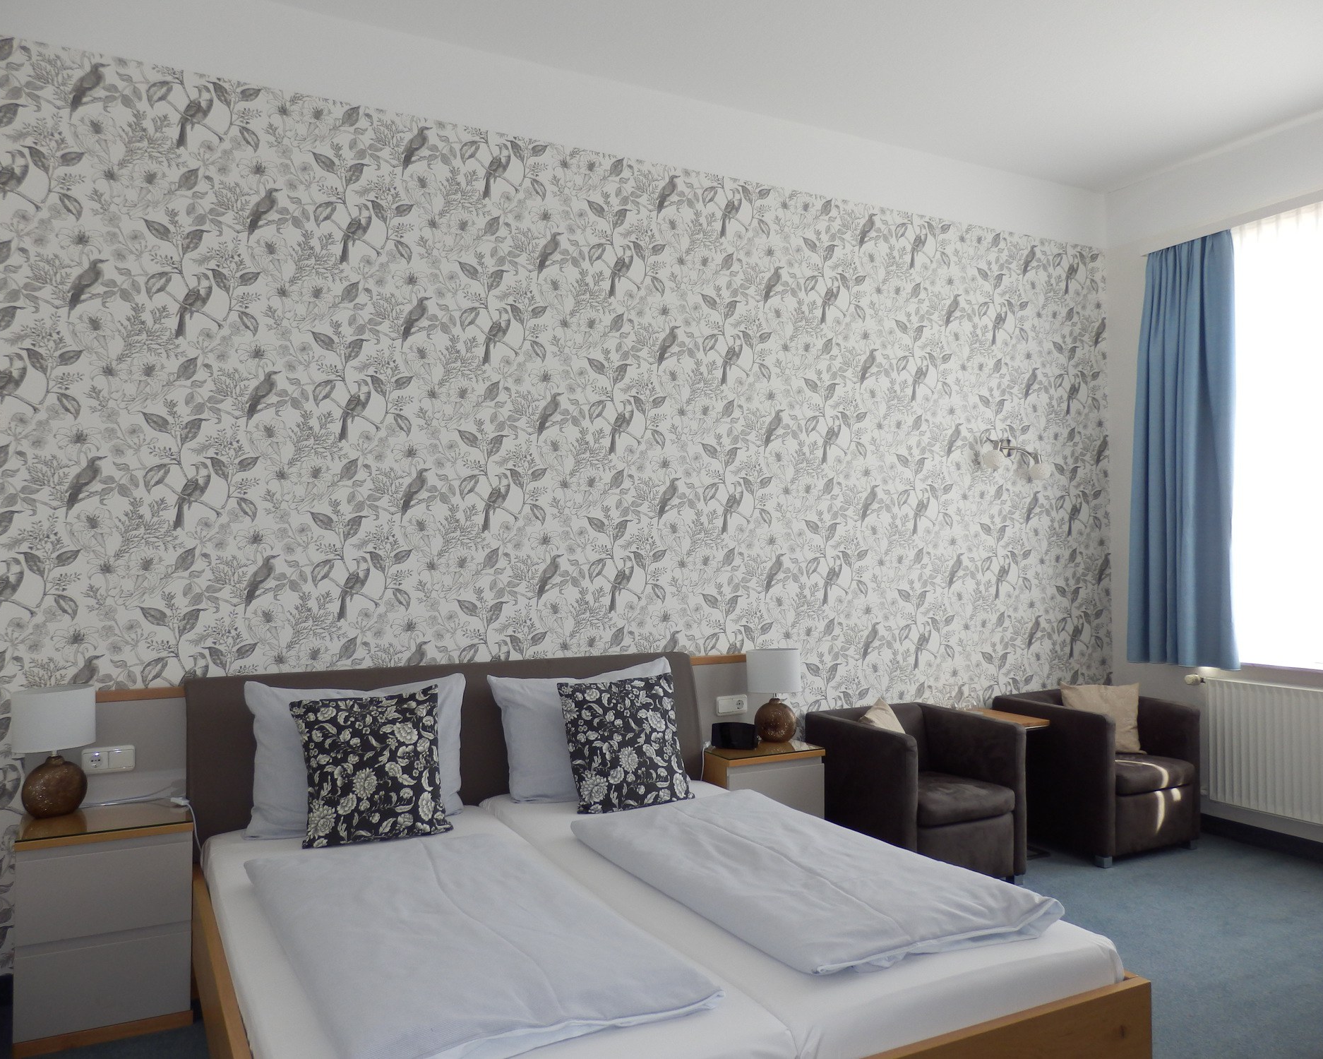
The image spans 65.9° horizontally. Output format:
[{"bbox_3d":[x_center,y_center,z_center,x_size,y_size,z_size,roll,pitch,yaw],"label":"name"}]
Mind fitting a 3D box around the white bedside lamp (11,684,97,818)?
[{"bbox_3d":[-1.839,0.677,3.090,0.217,0.382,0.217,1,-2,-28],"label":"white bedside lamp"}]

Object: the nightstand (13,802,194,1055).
[{"bbox_3d":[-1.664,1.161,3.068,0.449,0.592,0.365,1,-2,-28],"label":"nightstand"}]

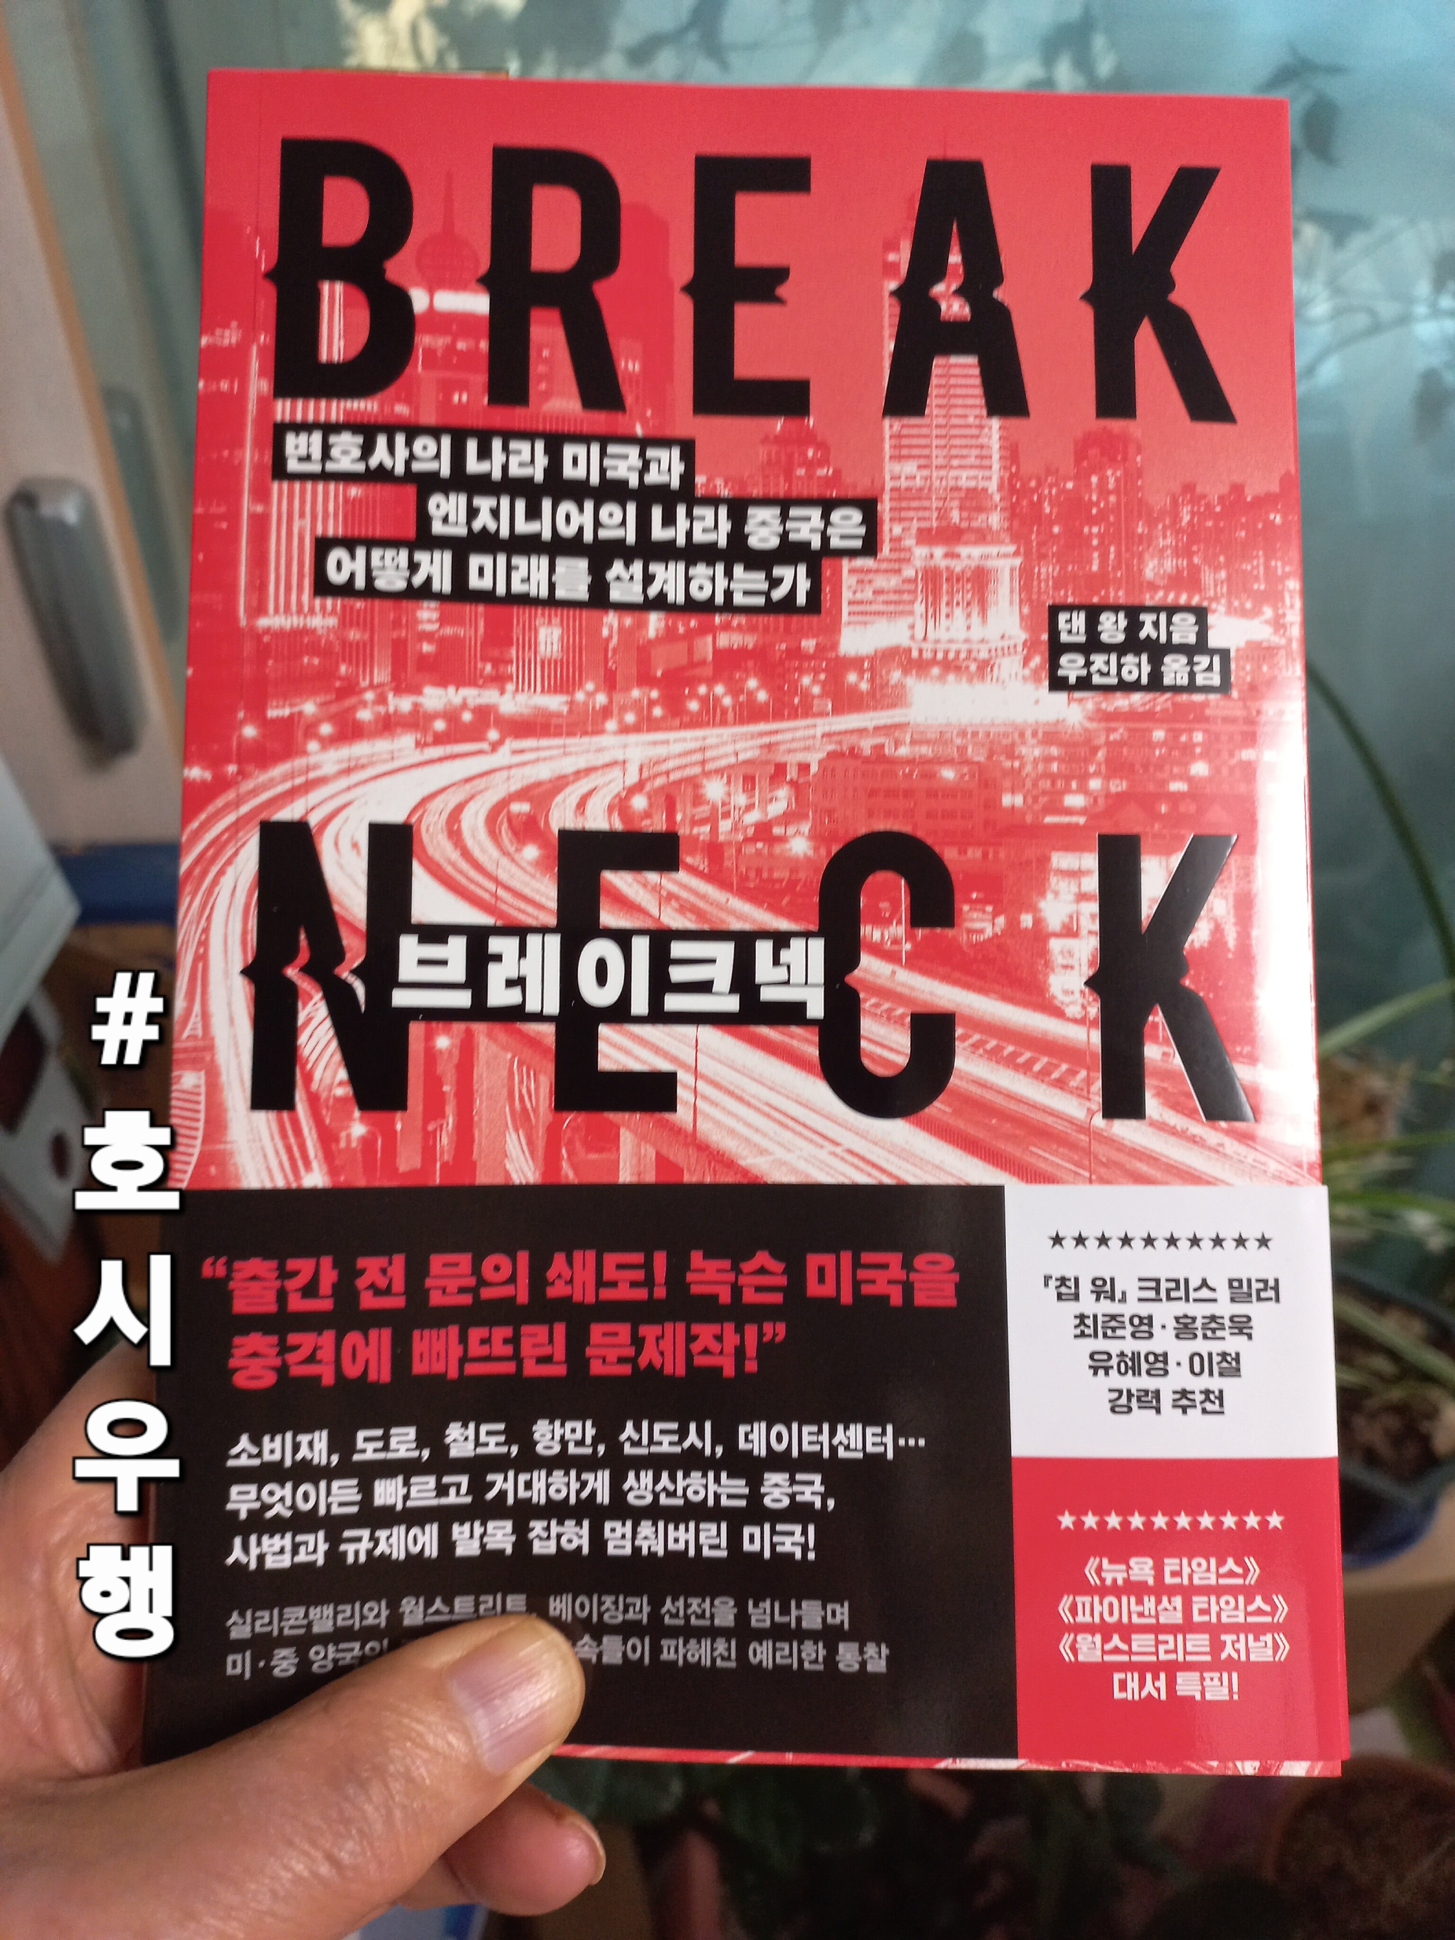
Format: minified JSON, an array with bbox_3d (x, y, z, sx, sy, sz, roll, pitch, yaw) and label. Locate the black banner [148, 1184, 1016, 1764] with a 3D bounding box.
[{"bbox_3d":[-0.019,0.064,0.182,0.111,0.072,0.005,1,-5,0],"label":"black banner"}]

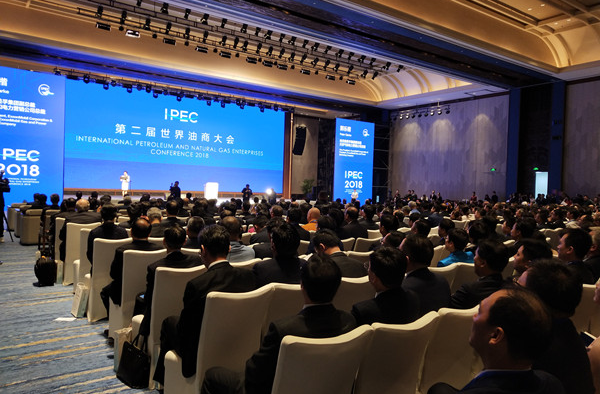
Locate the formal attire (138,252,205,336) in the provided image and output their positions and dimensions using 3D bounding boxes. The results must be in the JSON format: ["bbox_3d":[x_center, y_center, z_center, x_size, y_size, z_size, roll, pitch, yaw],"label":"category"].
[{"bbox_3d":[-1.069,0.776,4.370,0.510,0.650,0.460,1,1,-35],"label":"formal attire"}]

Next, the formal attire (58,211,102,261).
[{"bbox_3d":[-3.429,0.579,8.183,0.520,0.640,0.410,1,1,-35],"label":"formal attire"}]

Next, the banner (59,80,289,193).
[{"bbox_3d":[-8.238,-3.741,36.921,17.700,6.670,0.250,1,1,-39],"label":"banner"}]

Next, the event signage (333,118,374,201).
[{"bbox_3d":[4.068,-2.393,39.550,4.160,6.750,0.250,1,1,-38],"label":"event signage"}]

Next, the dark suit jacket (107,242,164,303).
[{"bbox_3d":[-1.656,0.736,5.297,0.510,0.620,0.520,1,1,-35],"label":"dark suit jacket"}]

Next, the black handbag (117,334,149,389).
[{"bbox_3d":[-1.308,1.278,4.131,0.150,0.360,0.340,1,1,-39],"label":"black handbag"}]

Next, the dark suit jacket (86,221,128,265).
[{"bbox_3d":[-2.259,0.627,6.117,0.500,0.610,0.400,1,1,-35],"label":"dark suit jacket"}]

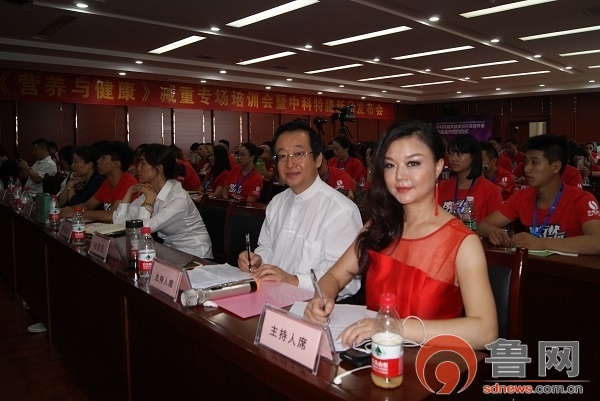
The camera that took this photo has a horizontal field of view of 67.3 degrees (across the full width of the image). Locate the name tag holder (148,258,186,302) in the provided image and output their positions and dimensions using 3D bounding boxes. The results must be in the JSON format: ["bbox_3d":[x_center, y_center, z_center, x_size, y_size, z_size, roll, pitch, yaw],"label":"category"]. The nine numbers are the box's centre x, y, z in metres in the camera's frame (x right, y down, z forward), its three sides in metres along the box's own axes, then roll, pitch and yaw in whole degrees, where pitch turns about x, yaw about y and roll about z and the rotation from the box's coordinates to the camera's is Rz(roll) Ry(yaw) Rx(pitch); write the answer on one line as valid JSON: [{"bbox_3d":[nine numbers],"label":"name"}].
[{"bbox_3d":[-0.422,0.251,1.461,0.072,0.098,0.200,-7,11,-43],"label":"name tag holder"}]

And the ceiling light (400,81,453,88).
[{"bbox_3d":[4.931,-4.539,17.516,0.280,0.080,2.300,-7,11,-43],"label":"ceiling light"}]

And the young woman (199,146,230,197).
[{"bbox_3d":[-0.777,0.089,4.120,0.650,1.170,0.480,-7,11,-43],"label":"young woman"}]

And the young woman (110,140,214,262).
[{"bbox_3d":[-0.755,0.322,2.343,0.700,1.232,0.470,-5,9,-35],"label":"young woman"}]

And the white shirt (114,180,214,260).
[{"bbox_3d":[-0.766,0.113,2.530,0.460,0.500,0.430,-6,10,-38],"label":"white shirt"}]

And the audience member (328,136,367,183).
[{"bbox_3d":[0.480,-0.022,4.779,0.670,1.297,0.470,-7,10,-42],"label":"audience member"}]

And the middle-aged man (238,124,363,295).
[{"bbox_3d":[0.005,0.373,1.673,0.560,1.300,0.680,6,10,39],"label":"middle-aged man"}]

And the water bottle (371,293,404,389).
[{"bbox_3d":[0.178,0.281,0.914,0.063,0.185,0.063,0,8,0],"label":"water bottle"}]

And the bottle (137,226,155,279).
[{"bbox_3d":[-0.558,0.187,1.632,0.060,0.175,0.060,-7,10,-42],"label":"bottle"}]

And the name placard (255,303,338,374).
[{"bbox_3d":[-0.013,0.308,1.039,0.072,0.098,0.202,-7,11,-43],"label":"name placard"}]

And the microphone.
[{"bbox_3d":[-0.240,0.285,1.395,0.250,0.050,0.050,-4,9,-29],"label":"microphone"}]

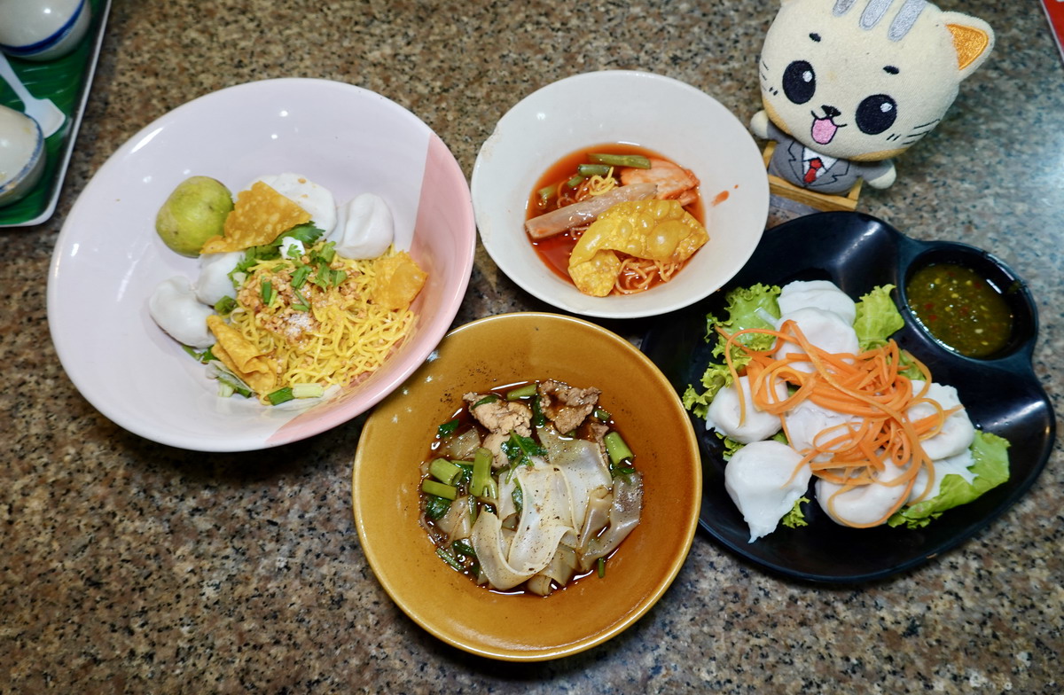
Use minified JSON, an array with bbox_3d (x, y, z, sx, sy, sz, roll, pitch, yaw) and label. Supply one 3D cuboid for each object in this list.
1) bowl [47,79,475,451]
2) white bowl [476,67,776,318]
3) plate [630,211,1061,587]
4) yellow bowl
[{"bbox_3d":[-0.143,-0.039,0.419,0.229,0.085,0.229,-1,67,2],"label":"bowl"},{"bbox_3d":[0.051,-0.082,0.439,0.171,0.065,0.171,-1,67,2],"label":"white bowl"},{"bbox_3d":[0.181,0.021,0.408,0.246,0.031,0.202,-34,70,-11],"label":"plate"},{"bbox_3d":[-0.002,0.072,0.376,0.170,0.065,0.170,-1,67,2],"label":"yellow bowl"}]

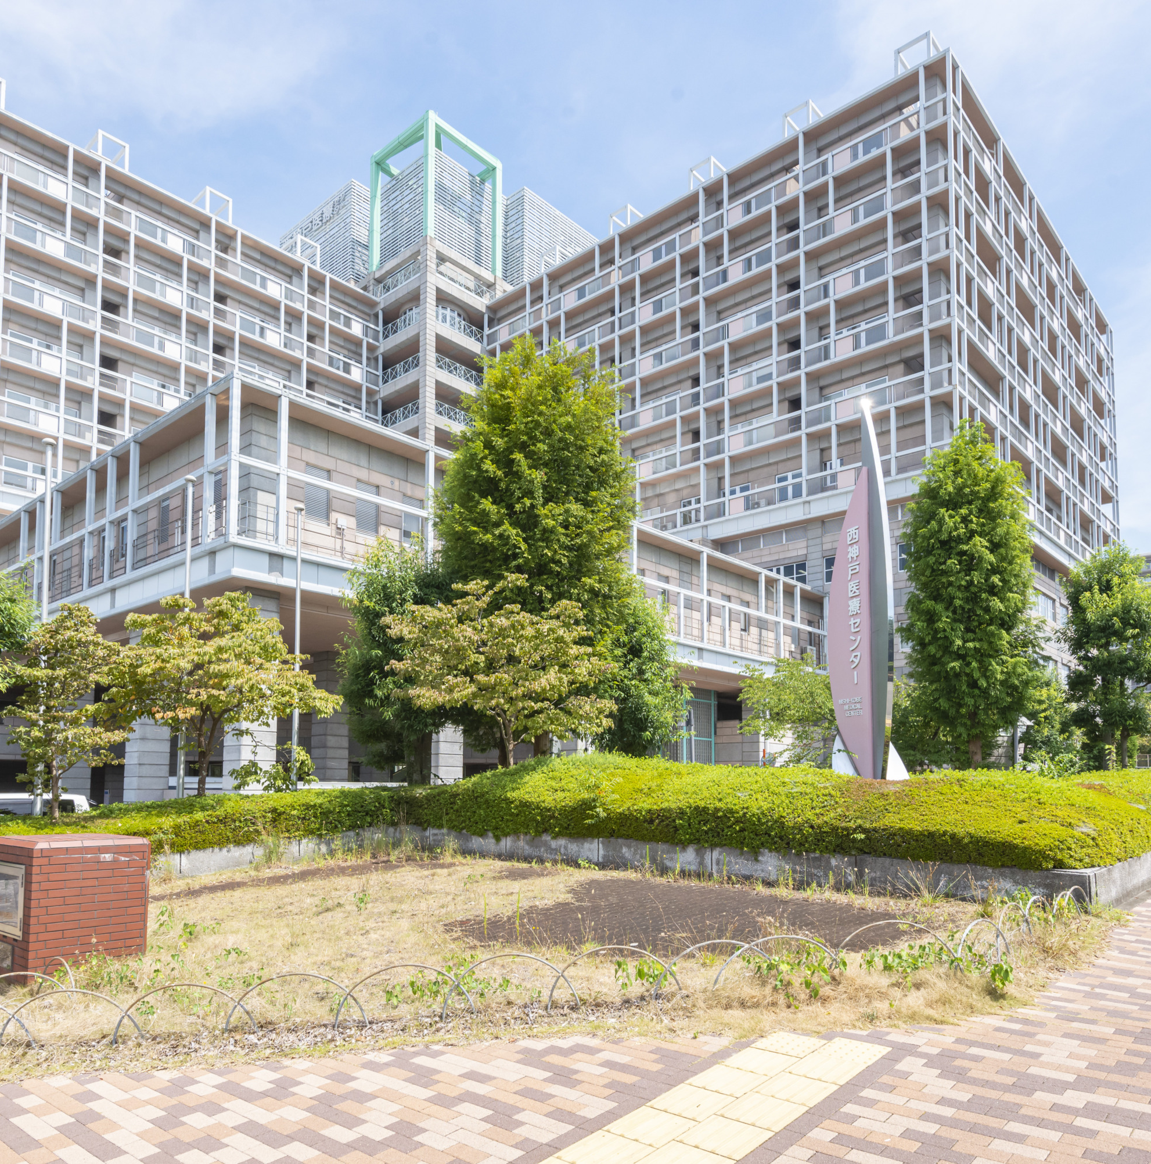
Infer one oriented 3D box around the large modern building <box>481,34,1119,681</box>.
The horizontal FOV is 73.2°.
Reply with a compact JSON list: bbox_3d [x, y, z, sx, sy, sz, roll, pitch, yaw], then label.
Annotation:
[{"bbox_3d":[19.907,-5.375,67.887,38.753,41.034,40.200,-7,-10,44],"label":"large modern building"}]

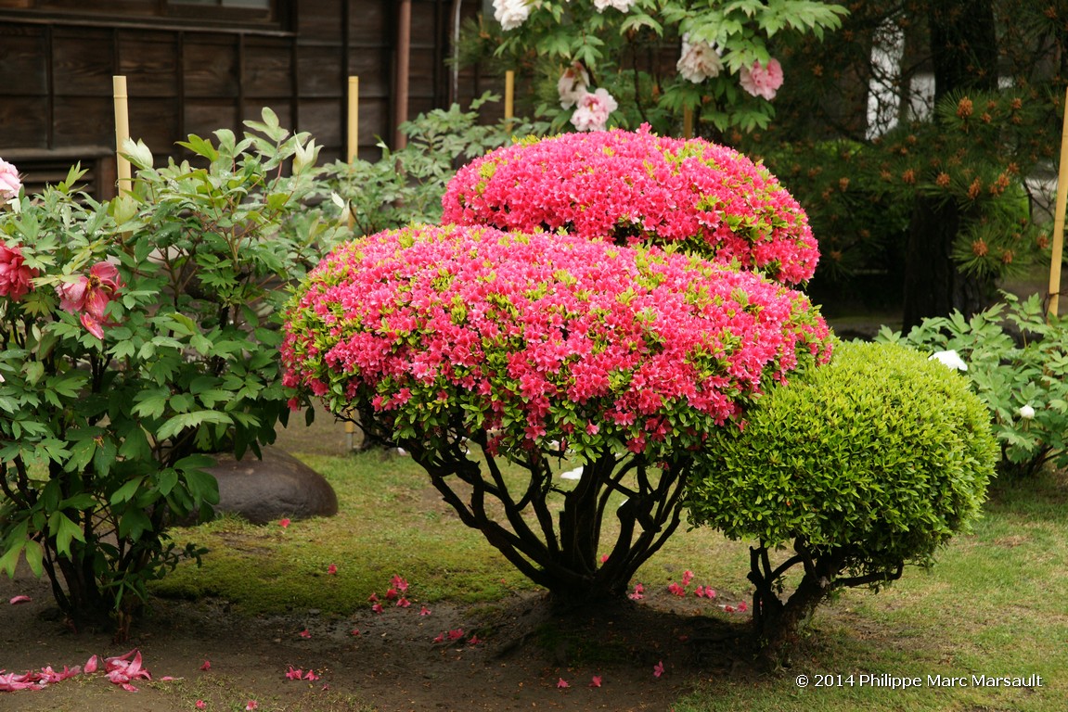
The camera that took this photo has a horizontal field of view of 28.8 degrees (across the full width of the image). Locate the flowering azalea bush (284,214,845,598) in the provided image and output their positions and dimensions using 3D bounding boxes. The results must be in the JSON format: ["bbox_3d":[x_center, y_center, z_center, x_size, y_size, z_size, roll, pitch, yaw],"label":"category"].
[{"bbox_3d":[0.058,0.150,5.170,1.340,0.950,1.100,1,8,0],"label":"flowering azalea bush"}]

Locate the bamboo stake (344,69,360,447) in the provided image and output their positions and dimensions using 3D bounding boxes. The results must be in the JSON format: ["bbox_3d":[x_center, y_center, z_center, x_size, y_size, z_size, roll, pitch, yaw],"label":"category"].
[{"bbox_3d":[-0.653,-0.331,7.420,0.034,1.320,0.034,1,8,0],"label":"bamboo stake"}]

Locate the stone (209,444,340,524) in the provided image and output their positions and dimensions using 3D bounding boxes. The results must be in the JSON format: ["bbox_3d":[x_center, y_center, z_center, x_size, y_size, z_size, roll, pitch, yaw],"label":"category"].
[{"bbox_3d":[-0.834,0.361,6.460,0.440,0.210,0.380,1,8,0],"label":"stone"}]

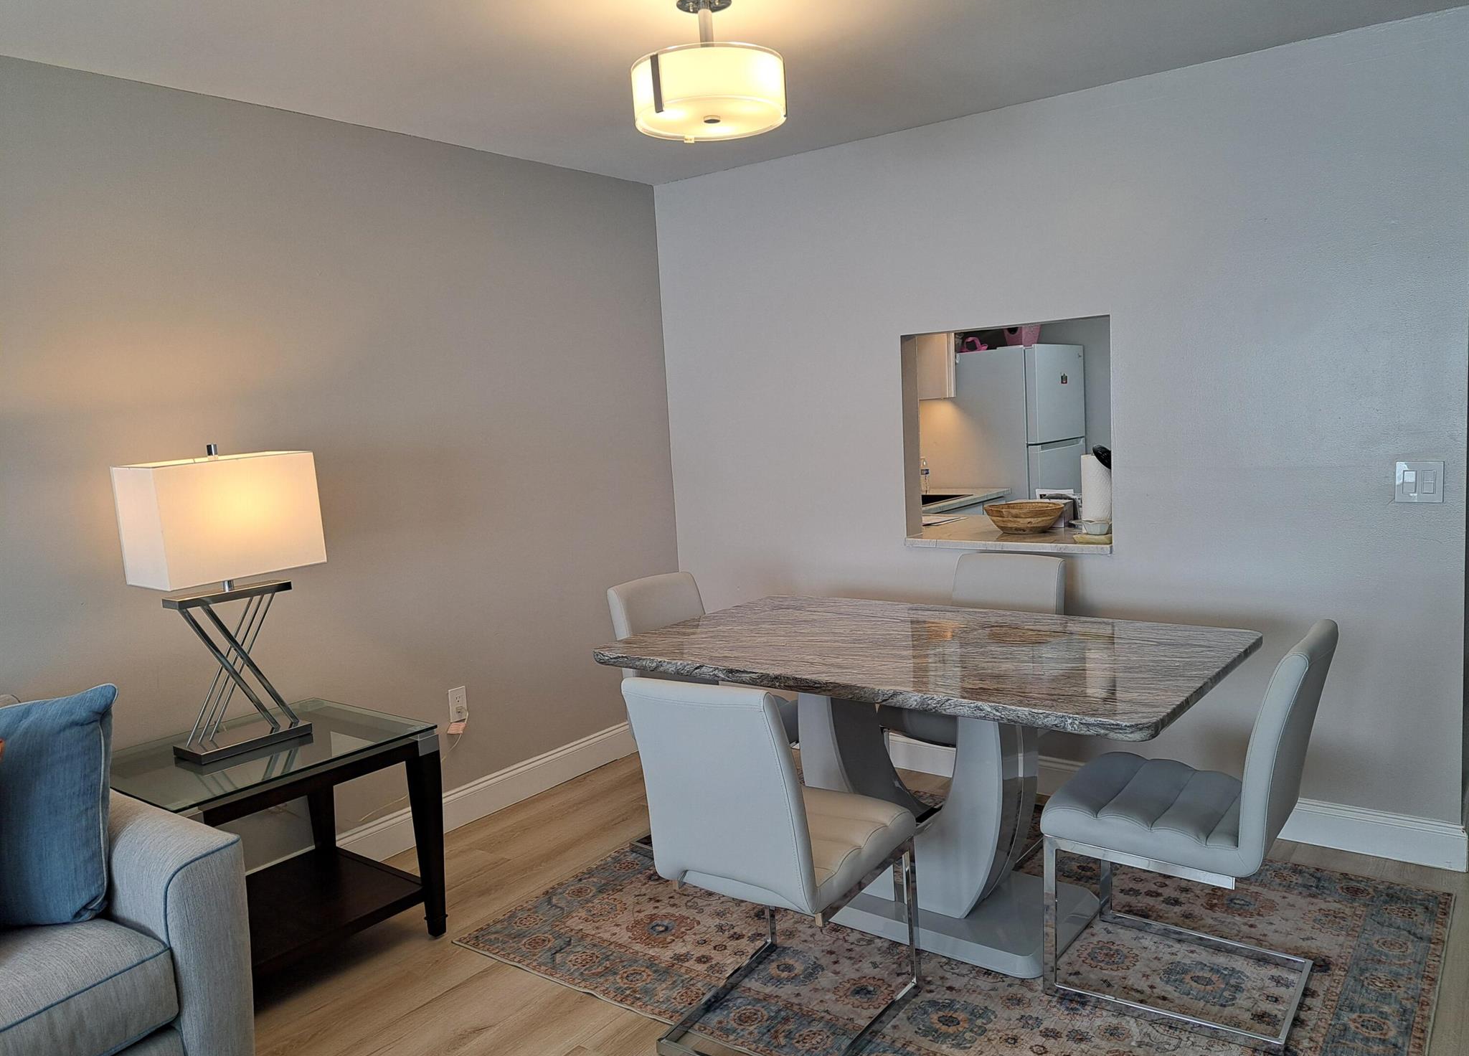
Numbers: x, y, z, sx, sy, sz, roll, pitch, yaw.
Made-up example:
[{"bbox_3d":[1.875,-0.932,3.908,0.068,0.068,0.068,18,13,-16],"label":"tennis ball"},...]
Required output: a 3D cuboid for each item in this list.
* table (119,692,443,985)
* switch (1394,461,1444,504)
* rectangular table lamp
[{"bbox_3d":[-1.276,0.893,2.793,0.610,0.612,0.698,2,9,37],"label":"table"},{"bbox_3d":[1.929,-0.130,2.869,0.115,0.117,0.010,2,9,37],"label":"switch"},{"bbox_3d":[-1.345,0.187,2.720,0.217,0.817,0.425,2,9,37],"label":"rectangular table lamp"}]

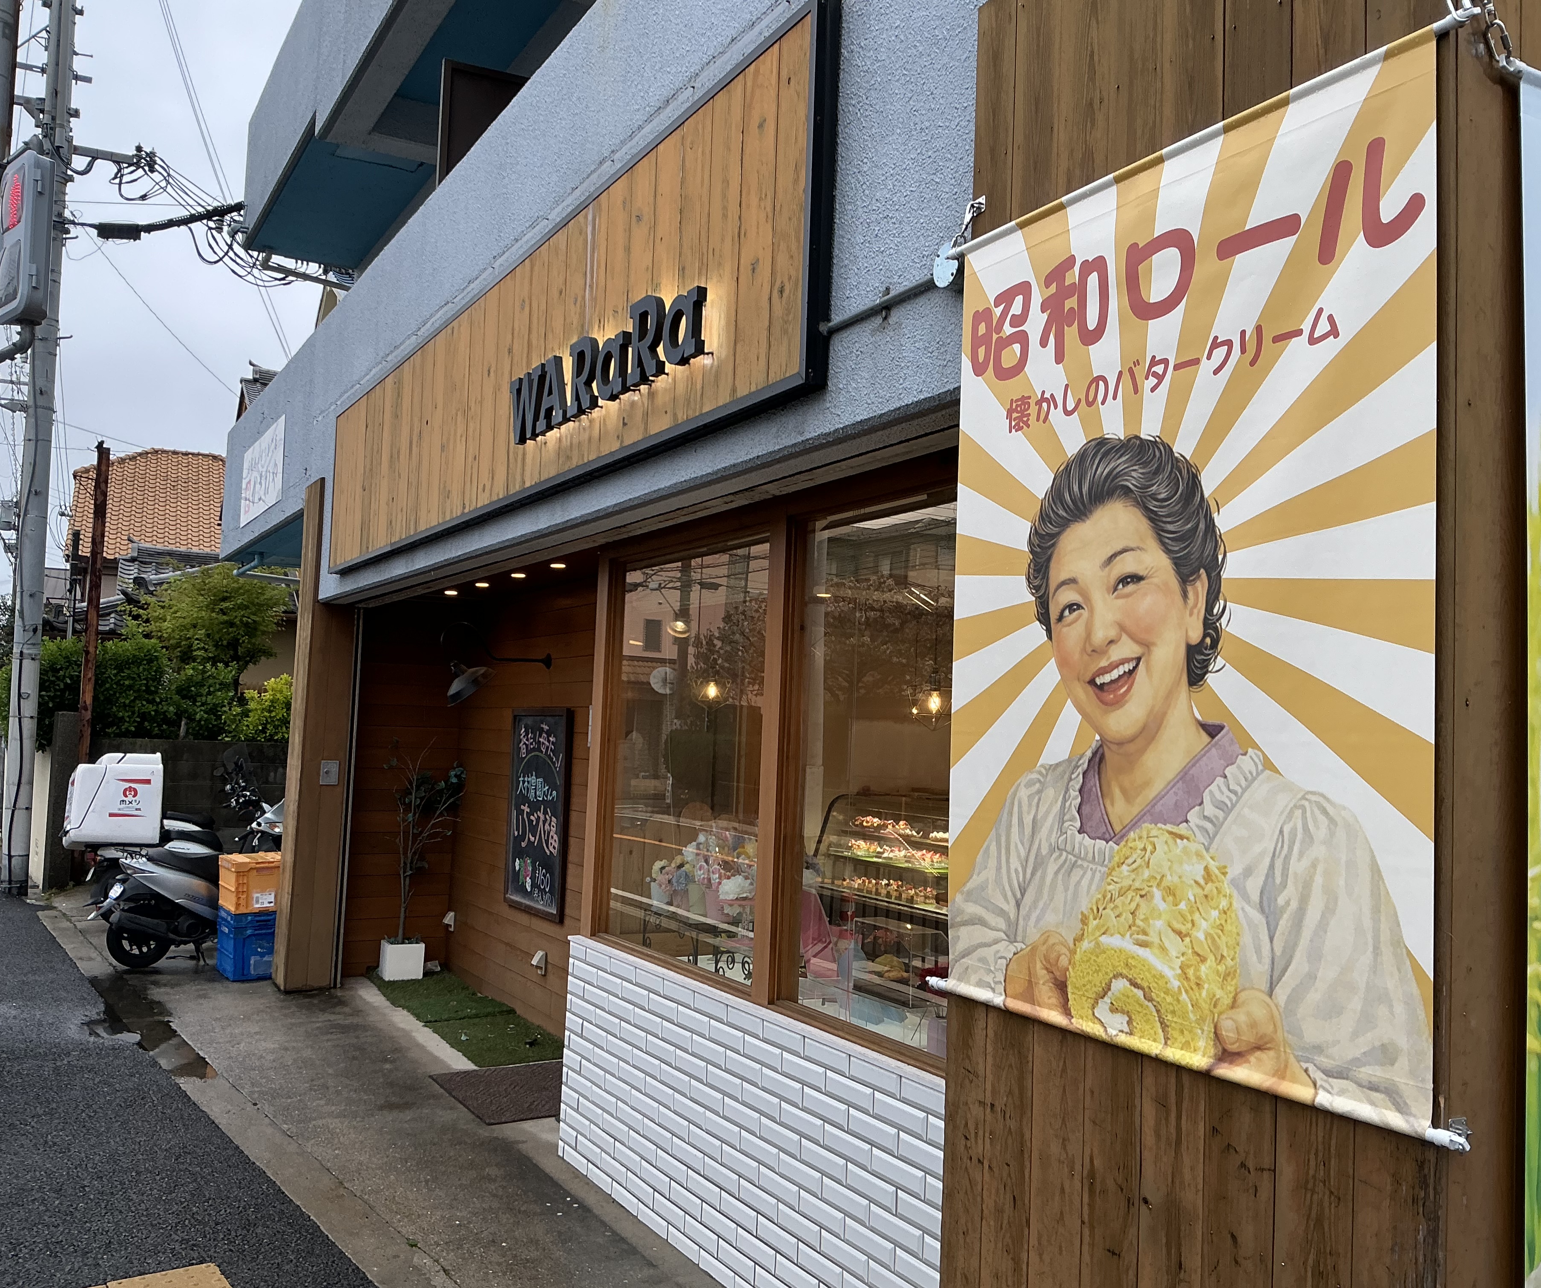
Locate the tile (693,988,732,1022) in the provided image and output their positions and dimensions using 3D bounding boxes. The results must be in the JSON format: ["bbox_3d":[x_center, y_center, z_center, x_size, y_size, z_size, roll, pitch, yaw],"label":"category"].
[{"bbox_3d":[-0.188,1.148,4.408,0.014,0.062,0.228,4,-4,-29],"label":"tile"}]

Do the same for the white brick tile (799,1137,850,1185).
[{"bbox_3d":[0.145,1.403,3.775,0.014,0.062,0.228,4,-4,-29],"label":"white brick tile"}]

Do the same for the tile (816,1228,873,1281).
[{"bbox_3d":[0.194,1.609,3.658,0.014,0.062,0.228,4,-4,-29],"label":"tile"}]

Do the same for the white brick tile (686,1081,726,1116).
[{"bbox_3d":[-0.199,1.430,4.389,0.014,0.062,0.228,4,-4,-29],"label":"white brick tile"}]

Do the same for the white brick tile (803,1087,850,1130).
[{"bbox_3d":[0.151,1.262,3.784,0.014,0.062,0.228,4,-4,-29],"label":"white brick tile"}]

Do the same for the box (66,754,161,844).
[{"bbox_3d":[-4.800,1.137,10.150,0.585,0.640,0.500,4,-4,-29],"label":"box"}]

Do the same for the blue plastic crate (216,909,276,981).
[{"bbox_3d":[-3.369,1.940,9.108,0.366,0.410,0.530,4,-4,-29],"label":"blue plastic crate"}]

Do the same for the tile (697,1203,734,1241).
[{"bbox_3d":[-0.155,1.738,4.167,0.014,0.061,0.226,4,-4,-29],"label":"tile"}]

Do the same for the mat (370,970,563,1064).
[{"bbox_3d":[-1.812,2.126,8.083,0.620,0.030,2.760,4,-4,-29],"label":"mat"}]

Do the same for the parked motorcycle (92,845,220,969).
[{"bbox_3d":[-3.626,1.597,9.217,1.680,1.050,0.660,4,-4,-29],"label":"parked motorcycle"}]

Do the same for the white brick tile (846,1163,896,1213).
[{"bbox_3d":[0.257,1.373,3.506,0.020,0.067,0.228,4,-4,-29],"label":"white brick tile"}]

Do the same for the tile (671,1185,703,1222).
[{"bbox_3d":[-0.268,1.747,4.368,0.014,0.061,0.226,4,-4,-29],"label":"tile"}]

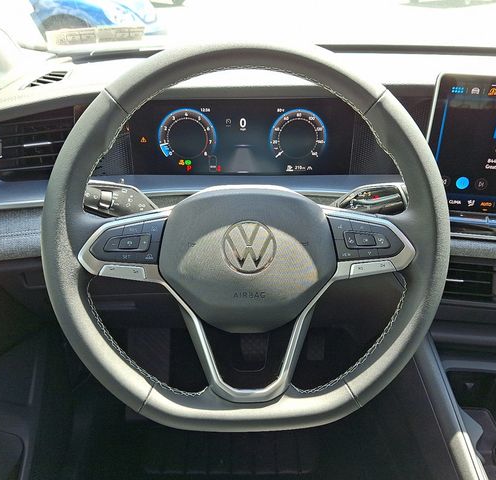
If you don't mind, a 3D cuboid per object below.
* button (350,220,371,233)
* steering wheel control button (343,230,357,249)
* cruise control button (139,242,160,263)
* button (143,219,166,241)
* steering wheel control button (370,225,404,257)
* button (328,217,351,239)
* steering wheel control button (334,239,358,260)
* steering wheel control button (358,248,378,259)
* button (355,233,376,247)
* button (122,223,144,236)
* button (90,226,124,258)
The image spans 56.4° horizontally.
[{"bbox_3d":[0.105,-0.012,0.434,0.018,0.011,0.007,-1,-4,8],"label":"button"},{"bbox_3d":[0.095,0.000,0.435,0.012,0.016,0.007,-1,-4,8],"label":"steering wheel control button"},{"bbox_3d":[-0.091,0.012,0.435,0.018,0.022,0.007,1,-4,-8],"label":"cruise control button"},{"bbox_3d":[-0.088,-0.010,0.437,0.021,0.020,0.007,1,-4,-8],"label":"button"},{"bbox_3d":[0.129,0.001,0.430,0.029,0.029,0.007,-1,-4,8],"label":"steering wheel control button"},{"bbox_3d":[0.086,-0.012,0.437,0.020,0.020,0.007,-1,-4,8],"label":"button"},{"bbox_3d":[0.092,0.009,0.435,0.021,0.020,0.007,-1,-4,8],"label":"steering wheel control button"},{"bbox_3d":[0.112,0.013,0.432,0.018,0.009,0.007,-1,-4,8],"label":"steering wheel control button"},{"bbox_3d":[0.110,0.000,0.433,0.019,0.013,0.007,-1,-4,8],"label":"button"},{"bbox_3d":[-0.107,-0.010,0.434,0.019,0.013,0.007,1,-4,-8],"label":"button"},{"bbox_3d":[-0.130,0.003,0.430,0.029,0.029,0.007,1,-4,-8],"label":"button"}]

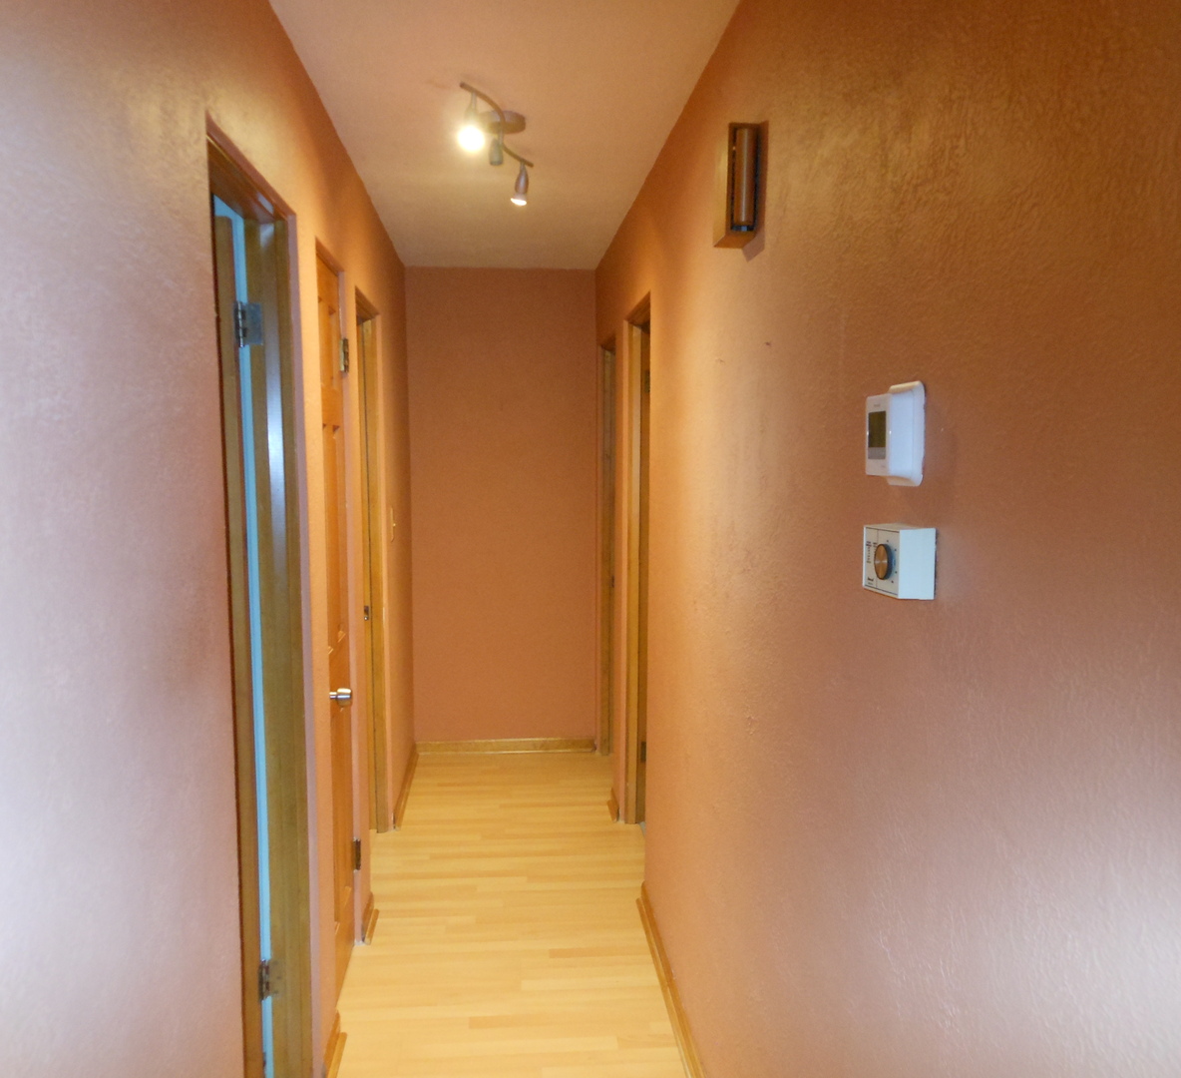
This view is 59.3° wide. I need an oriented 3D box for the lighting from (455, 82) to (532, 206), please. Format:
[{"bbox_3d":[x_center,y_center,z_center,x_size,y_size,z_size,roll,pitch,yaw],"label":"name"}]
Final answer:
[{"bbox_3d":[-0.234,-1.035,2.740,0.140,0.185,0.700,1,5,10],"label":"lighting"}]

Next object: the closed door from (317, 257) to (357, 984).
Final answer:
[{"bbox_3d":[-0.737,0.278,2.912,0.040,2.030,0.470,0,5,-5],"label":"closed door"}]

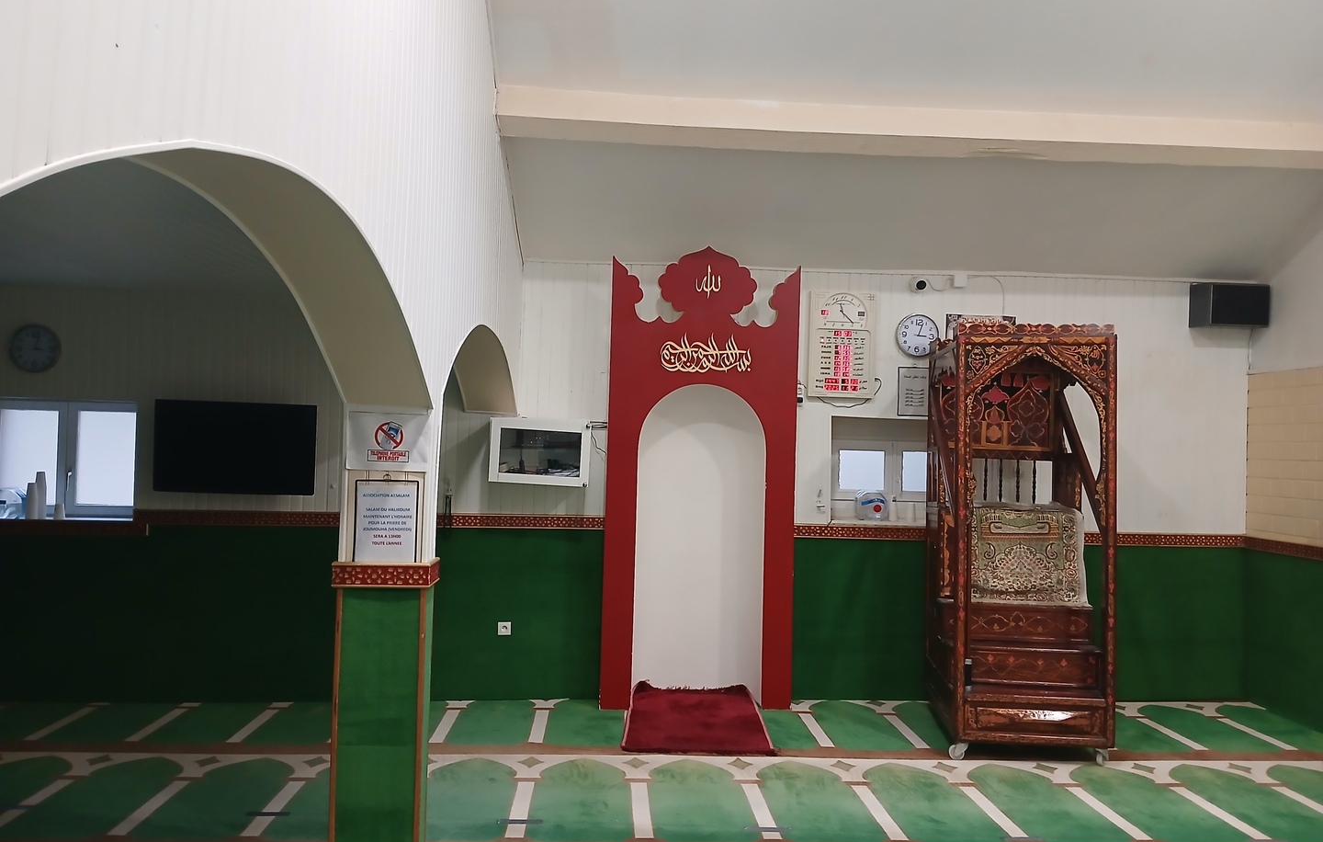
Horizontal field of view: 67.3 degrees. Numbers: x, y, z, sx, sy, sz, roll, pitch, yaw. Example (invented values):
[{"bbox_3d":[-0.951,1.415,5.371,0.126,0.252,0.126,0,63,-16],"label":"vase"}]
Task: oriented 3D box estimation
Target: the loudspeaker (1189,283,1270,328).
[{"bbox_3d":[3.693,-0.737,6.451,0.384,0.250,0.220,2,-1,-4],"label":"loudspeaker"}]

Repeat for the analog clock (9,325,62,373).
[{"bbox_3d":[-3.759,-0.433,5.965,0.290,0.290,0.045,2,-1,-4],"label":"analog clock"}]

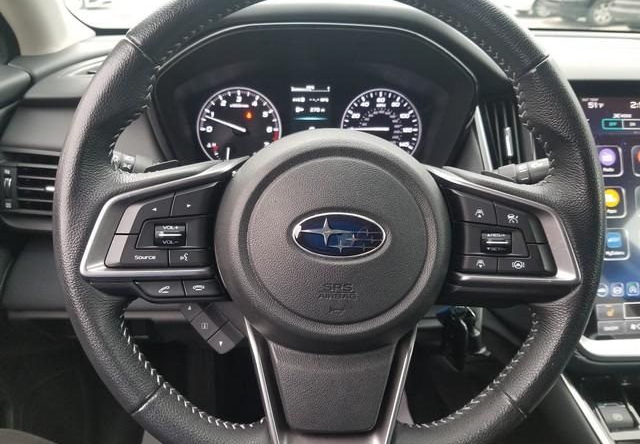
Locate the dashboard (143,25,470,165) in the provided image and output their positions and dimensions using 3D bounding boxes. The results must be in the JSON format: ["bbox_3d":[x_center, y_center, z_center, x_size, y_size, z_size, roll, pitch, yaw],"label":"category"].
[{"bbox_3d":[-0.006,-0.146,0.570,0.377,0.172,0.100,0,11,0],"label":"dashboard"}]

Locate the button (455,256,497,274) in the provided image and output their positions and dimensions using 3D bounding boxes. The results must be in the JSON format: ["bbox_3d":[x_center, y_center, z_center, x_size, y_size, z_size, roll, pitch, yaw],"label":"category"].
[{"bbox_3d":[0.107,0.030,0.331,0.029,0.012,0.010,0,6,0],"label":"button"}]

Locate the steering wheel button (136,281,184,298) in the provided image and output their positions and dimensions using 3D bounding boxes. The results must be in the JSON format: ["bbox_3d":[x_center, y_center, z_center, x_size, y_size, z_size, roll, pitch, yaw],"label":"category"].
[{"bbox_3d":[-0.112,0.048,0.339,0.034,0.013,0.010,0,6,0],"label":"steering wheel button"}]

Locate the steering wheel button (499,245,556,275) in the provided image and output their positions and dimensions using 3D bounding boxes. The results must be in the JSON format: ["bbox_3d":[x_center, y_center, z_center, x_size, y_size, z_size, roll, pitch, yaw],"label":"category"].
[{"bbox_3d":[0.142,0.026,0.331,0.038,0.022,0.010,0,6,0],"label":"steering wheel button"}]

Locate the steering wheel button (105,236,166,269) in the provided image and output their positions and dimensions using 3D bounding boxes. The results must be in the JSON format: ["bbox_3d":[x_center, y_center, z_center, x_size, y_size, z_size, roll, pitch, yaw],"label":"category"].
[{"bbox_3d":[-0.127,0.020,0.330,0.043,0.023,0.010,0,6,0],"label":"steering wheel button"}]

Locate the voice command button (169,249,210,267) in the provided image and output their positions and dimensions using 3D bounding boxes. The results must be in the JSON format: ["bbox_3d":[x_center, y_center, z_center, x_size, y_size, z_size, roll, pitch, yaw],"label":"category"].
[{"bbox_3d":[-0.089,0.024,0.330,0.028,0.012,0.010,0,6,0],"label":"voice command button"}]

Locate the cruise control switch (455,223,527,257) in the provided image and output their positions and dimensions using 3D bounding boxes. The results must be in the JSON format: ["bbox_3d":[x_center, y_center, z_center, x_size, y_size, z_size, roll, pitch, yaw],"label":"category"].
[{"bbox_3d":[0.117,0.012,0.329,0.049,0.023,0.014,0,6,0],"label":"cruise control switch"}]

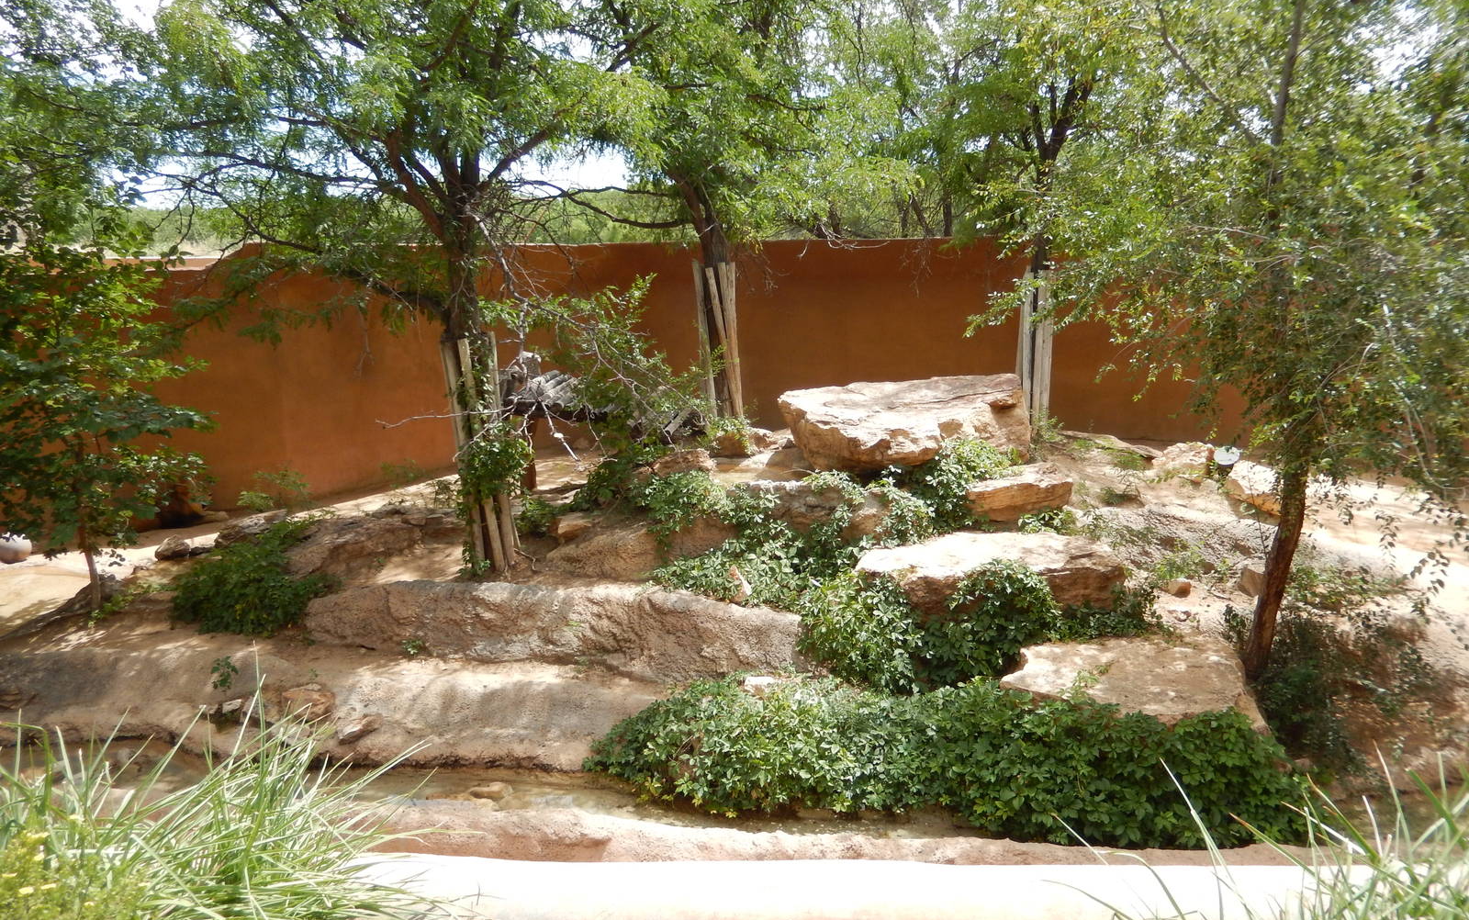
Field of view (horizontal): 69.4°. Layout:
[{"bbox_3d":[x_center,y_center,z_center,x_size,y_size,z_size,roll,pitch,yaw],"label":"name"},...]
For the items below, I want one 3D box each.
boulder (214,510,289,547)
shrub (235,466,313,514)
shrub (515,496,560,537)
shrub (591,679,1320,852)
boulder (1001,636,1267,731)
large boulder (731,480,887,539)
[{"bbox_3d":[-4.365,0.618,9.575,0.640,0.240,0.450,0,13,0],"label":"boulder"},{"bbox_3d":[-4.677,0.312,10.800,0.637,0.421,0.600,0,12,0],"label":"shrub"},{"bbox_3d":[-1.781,0.506,9.601,0.400,0.350,0.350,0,13,0],"label":"shrub"},{"bbox_3d":[1.058,1.624,5.850,3.788,0.558,1.000,2,12,8],"label":"shrub"},{"bbox_3d":[2.734,1.556,7.481,1.680,0.400,1.050,0,13,0],"label":"boulder"},{"bbox_3d":[0.587,0.394,8.600,1.313,0.411,0.700,0,12,0],"label":"large boulder"}]

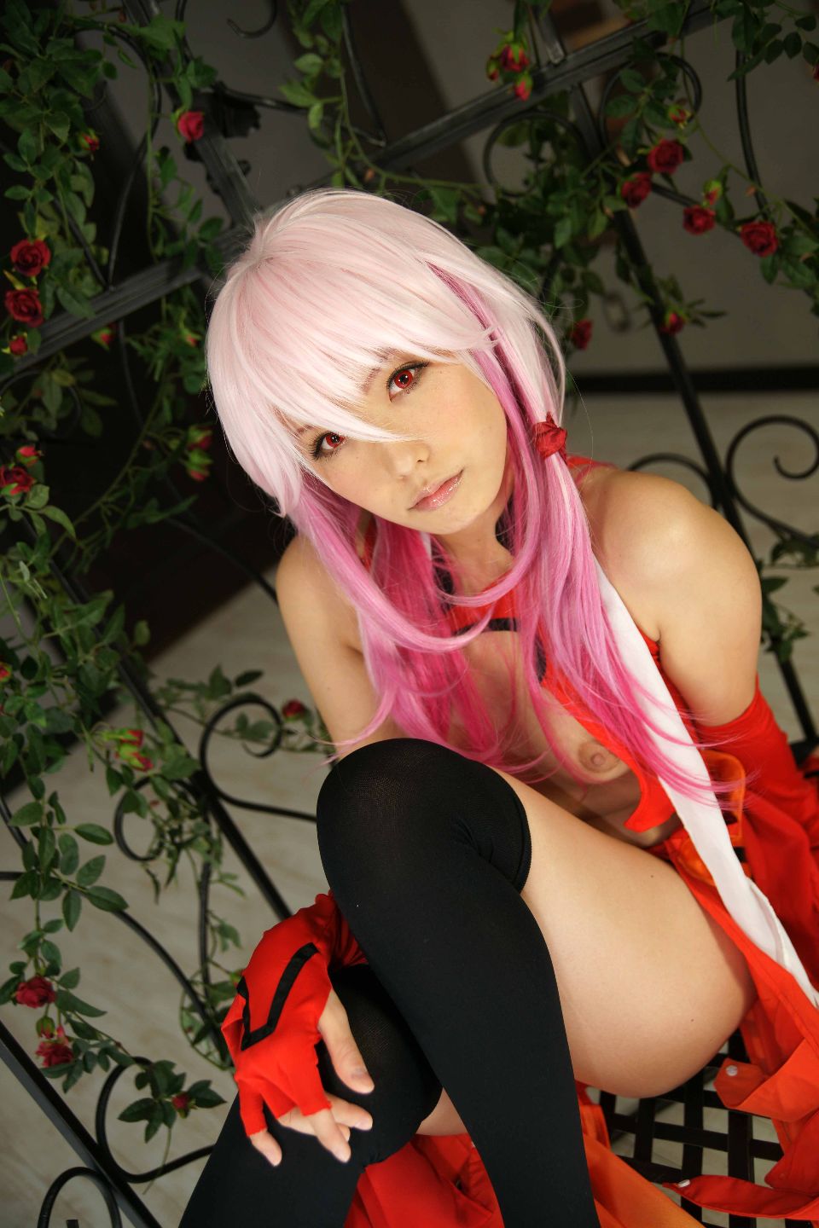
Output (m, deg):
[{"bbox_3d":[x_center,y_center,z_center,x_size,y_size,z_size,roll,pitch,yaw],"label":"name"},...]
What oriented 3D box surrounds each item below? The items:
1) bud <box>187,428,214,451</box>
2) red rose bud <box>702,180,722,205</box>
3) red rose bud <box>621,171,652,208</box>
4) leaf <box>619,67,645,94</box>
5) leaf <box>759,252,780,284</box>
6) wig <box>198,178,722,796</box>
[{"bbox_3d":[-0.210,-0.175,1.200,0.025,0.026,0.025,-24,-12,-6],"label":"bud"},{"bbox_3d":[0.287,-0.399,1.130,0.018,0.025,0.018,17,12,8],"label":"red rose bud"},{"bbox_3d":[0.205,-0.384,1.080,0.031,0.031,0.029,-2,28,-39],"label":"red rose bud"},{"bbox_3d":[0.194,-0.465,1.040,0.018,0.030,0.009,-46,9,24],"label":"leaf"},{"bbox_3d":[0.329,-0.315,1.090,0.018,0.033,0.009,0,15,17],"label":"leaf"},{"bbox_3d":[0.037,-0.091,0.860,0.280,0.480,0.260,-32,14,5],"label":"wig"}]

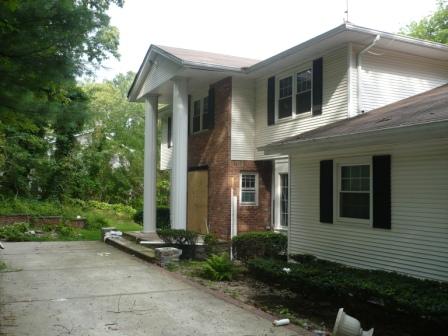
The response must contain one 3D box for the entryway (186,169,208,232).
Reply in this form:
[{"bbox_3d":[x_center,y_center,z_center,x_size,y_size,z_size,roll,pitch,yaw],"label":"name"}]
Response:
[{"bbox_3d":[-0.986,1.276,17.464,0.195,2.438,1.999,1,-3,-28],"label":"entryway"}]

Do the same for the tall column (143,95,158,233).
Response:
[{"bbox_3d":[-2.919,-0.172,18.234,0.526,5.479,0.526,1,-3,-28],"label":"tall column"}]

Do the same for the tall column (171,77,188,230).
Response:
[{"bbox_3d":[-1.542,-0.284,15.458,0.526,5.479,0.526,0,-2,0],"label":"tall column"}]

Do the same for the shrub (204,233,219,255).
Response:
[{"bbox_3d":[-0.409,2.436,14.821,0.468,0.731,0.468,1,-3,-28],"label":"shrub"}]

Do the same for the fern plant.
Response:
[{"bbox_3d":[-0.136,2.393,11.214,0.760,0.605,0.760,0,-2,0],"label":"fern plant"}]

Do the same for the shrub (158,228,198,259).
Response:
[{"bbox_3d":[-1.461,2.349,14.236,1.121,0.897,1.170,1,-3,-28],"label":"shrub"}]

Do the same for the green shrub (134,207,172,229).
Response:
[{"bbox_3d":[-3.511,2.421,21.938,1.365,0.975,1.755,1,-3,-28],"label":"green shrub"}]

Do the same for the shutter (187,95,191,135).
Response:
[{"bbox_3d":[-1.415,-2.087,18.277,0.049,1.560,0.419,1,-3,-28],"label":"shutter"}]

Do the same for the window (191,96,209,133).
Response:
[{"bbox_3d":[-0.926,-2.024,17.408,0.117,1.365,1.560,1,-3,-28],"label":"window"}]

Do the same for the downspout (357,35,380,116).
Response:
[{"bbox_3d":[3.670,-2.339,11.495,0.195,1.859,0.507,1,-3,-28],"label":"downspout"}]

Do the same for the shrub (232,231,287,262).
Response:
[{"bbox_3d":[1.093,2.375,13.943,1.755,0.799,0.975,1,-3,-28],"label":"shrub"}]

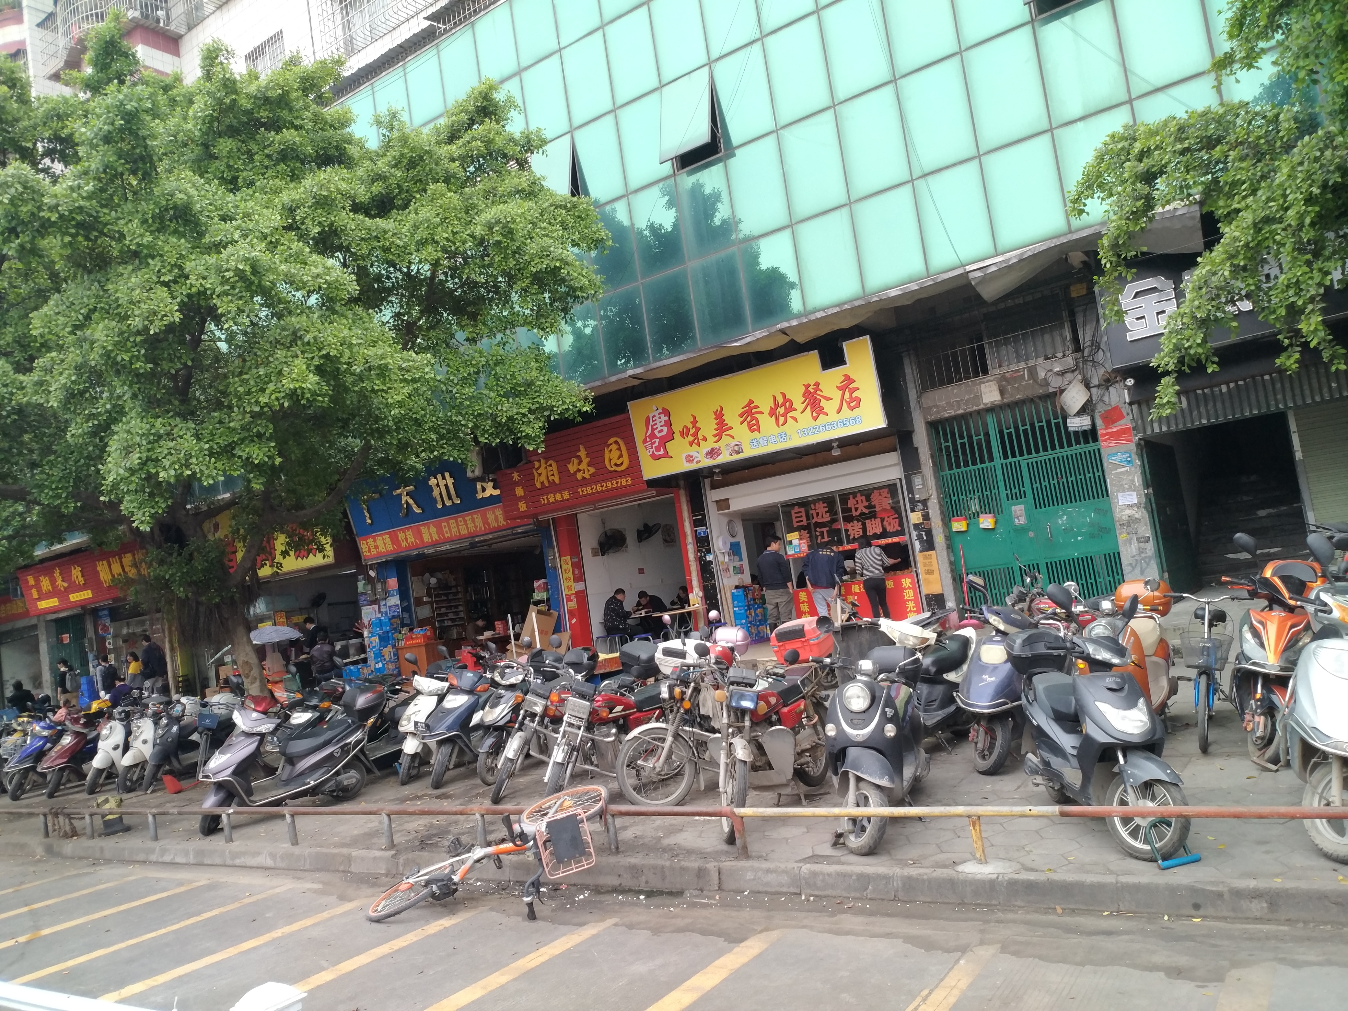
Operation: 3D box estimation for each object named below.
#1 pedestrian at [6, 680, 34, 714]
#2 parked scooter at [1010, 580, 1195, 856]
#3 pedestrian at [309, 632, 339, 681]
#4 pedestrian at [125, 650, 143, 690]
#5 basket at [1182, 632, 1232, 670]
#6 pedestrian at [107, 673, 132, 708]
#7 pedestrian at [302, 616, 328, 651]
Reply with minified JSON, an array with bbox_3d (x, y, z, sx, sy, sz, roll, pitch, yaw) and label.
[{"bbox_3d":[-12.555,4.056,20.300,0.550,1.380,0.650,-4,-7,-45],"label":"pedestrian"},{"bbox_3d":[2.137,1.071,5.562,0.700,1.240,1.850,-9,-5,1],"label":"parked scooter"},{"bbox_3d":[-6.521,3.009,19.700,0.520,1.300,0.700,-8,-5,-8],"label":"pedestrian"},{"bbox_3d":[-11.816,4.032,23.200,0.360,1.580,0.460,-9,-5,7],"label":"pedestrian"},{"bbox_3d":[3.352,0.922,6.620,0.320,0.200,0.240,0,-6,28],"label":"basket"},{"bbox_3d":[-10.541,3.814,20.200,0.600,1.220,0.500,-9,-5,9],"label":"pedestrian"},{"bbox_3d":[-7.010,3.052,20.800,0.420,1.660,0.500,-7,-5,-16],"label":"pedestrian"}]

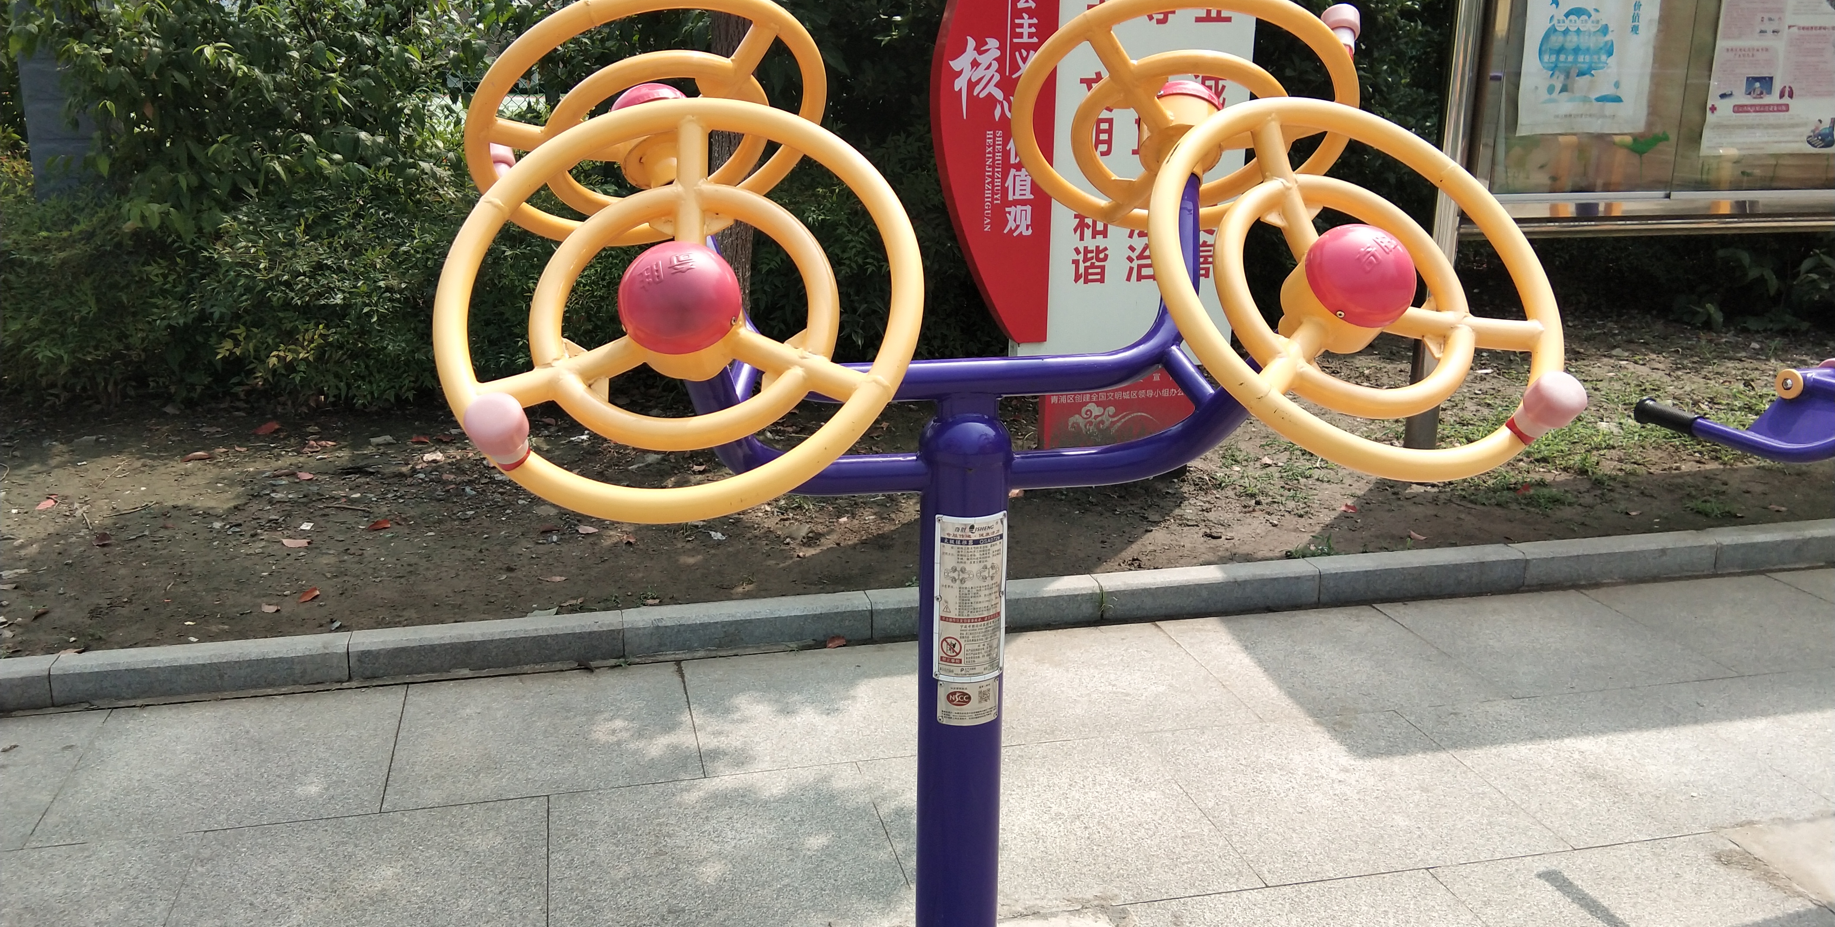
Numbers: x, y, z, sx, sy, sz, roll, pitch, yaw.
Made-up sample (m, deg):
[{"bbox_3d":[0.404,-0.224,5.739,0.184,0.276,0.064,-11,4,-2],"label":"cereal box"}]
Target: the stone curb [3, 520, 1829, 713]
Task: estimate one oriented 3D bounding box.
[{"bbox_3d":[0.257,0.352,4.094,4.700,0.092,0.118,-3,16,-13],"label":"stone curb"}]

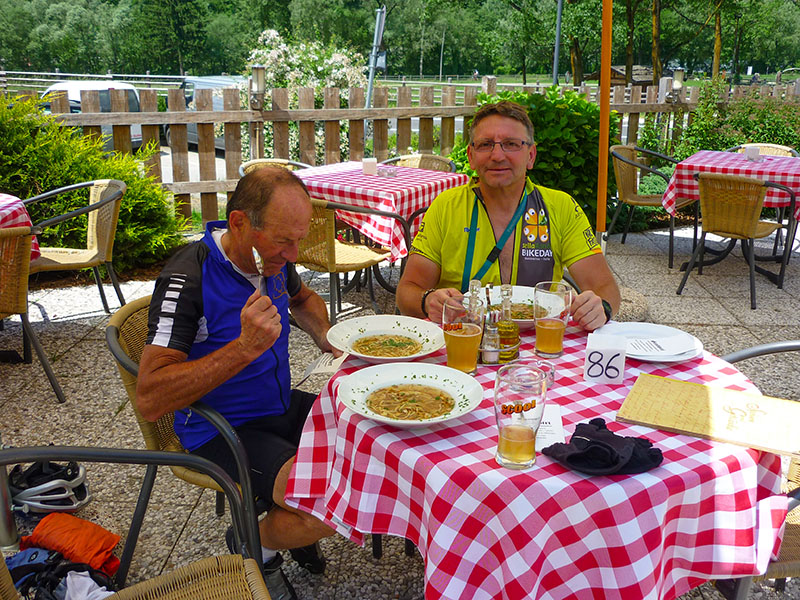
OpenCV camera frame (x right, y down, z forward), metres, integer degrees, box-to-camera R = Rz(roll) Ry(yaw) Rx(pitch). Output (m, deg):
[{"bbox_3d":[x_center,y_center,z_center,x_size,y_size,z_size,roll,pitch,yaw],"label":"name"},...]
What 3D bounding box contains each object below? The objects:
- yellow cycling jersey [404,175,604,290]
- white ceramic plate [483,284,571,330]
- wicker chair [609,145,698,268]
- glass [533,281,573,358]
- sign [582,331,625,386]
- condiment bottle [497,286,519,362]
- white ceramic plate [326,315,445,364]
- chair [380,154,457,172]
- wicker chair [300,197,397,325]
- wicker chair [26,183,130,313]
[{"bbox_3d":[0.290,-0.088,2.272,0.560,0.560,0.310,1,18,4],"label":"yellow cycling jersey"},{"bbox_3d":[0.290,0.026,1.948,0.266,0.045,0.266,0,17,0],"label":"white ceramic plate"},{"bbox_3d":[1.784,-0.675,5.428,0.600,0.755,0.560,14,22,38],"label":"wicker chair"},{"bbox_3d":[0.337,0.046,1.692,0.083,0.155,0.083,0,17,0],"label":"glass"},{"bbox_3d":[0.427,0.122,1.590,0.077,0.070,0.098,4,17,13],"label":"sign"},{"bbox_3d":[0.239,0.048,1.681,0.049,0.170,0.049,0,18,0],"label":"condiment bottle"},{"bbox_3d":[-0.027,0.104,1.729,0.275,0.043,0.275,0,18,0],"label":"white ceramic plate"},{"bbox_3d":[0.014,-0.497,4.838,0.550,0.750,0.570,12,21,32],"label":"chair"},{"bbox_3d":[-0.332,-0.180,3.883,0.560,0.755,0.600,14,22,38],"label":"wicker chair"},{"bbox_3d":[-1.698,-0.185,3.850,0.570,0.750,0.550,-15,23,-38],"label":"wicker chair"}]

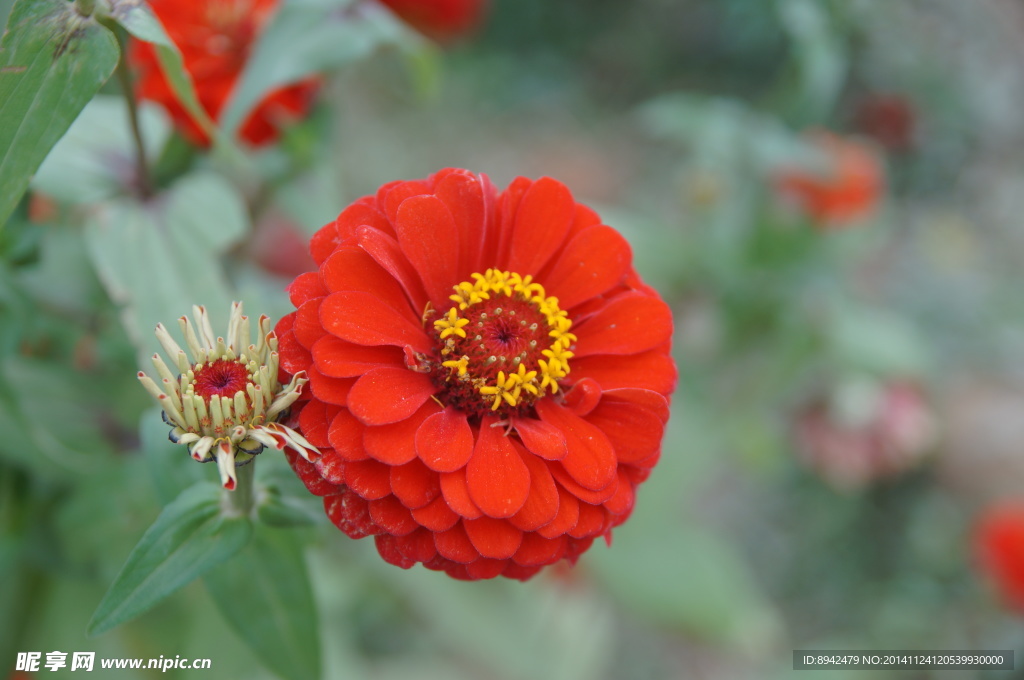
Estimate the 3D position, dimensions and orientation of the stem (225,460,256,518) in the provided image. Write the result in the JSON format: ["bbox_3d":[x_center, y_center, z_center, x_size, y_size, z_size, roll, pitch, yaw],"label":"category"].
[{"bbox_3d":[-0.052,0.028,0.409,0.005,0.016,0.005,-2,30,0],"label":"stem"}]

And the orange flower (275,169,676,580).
[{"bbox_3d":[-0.007,0.007,0.402,0.074,0.043,0.074,-15,69,-24],"label":"orange flower"}]

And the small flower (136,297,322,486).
[{"bbox_3d":[-0.053,0.011,0.397,0.034,0.027,0.034,-7,40,0],"label":"small flower"}]

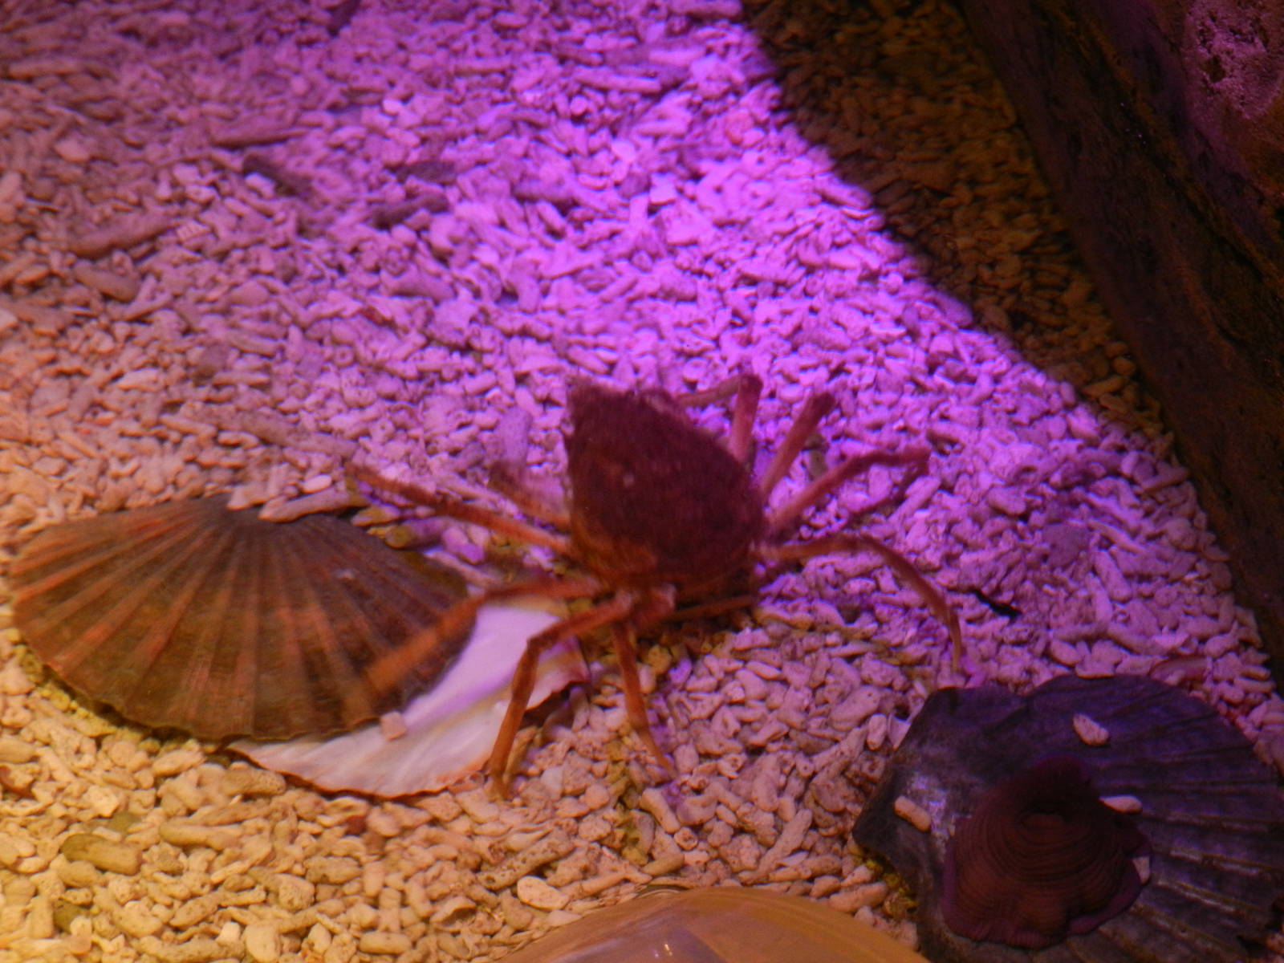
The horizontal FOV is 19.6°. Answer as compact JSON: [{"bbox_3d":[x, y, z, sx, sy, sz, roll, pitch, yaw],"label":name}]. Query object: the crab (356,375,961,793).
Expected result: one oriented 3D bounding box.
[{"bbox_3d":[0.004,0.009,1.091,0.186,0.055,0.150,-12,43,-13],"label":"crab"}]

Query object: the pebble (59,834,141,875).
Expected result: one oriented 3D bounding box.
[{"bbox_3d":[-0.149,0.103,1.020,0.022,0.008,0.009,11,43,12],"label":"pebble"}]

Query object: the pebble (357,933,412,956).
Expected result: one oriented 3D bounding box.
[{"bbox_3d":[-0.069,0.124,0.997,0.014,0.006,0.007,0,42,0],"label":"pebble"}]

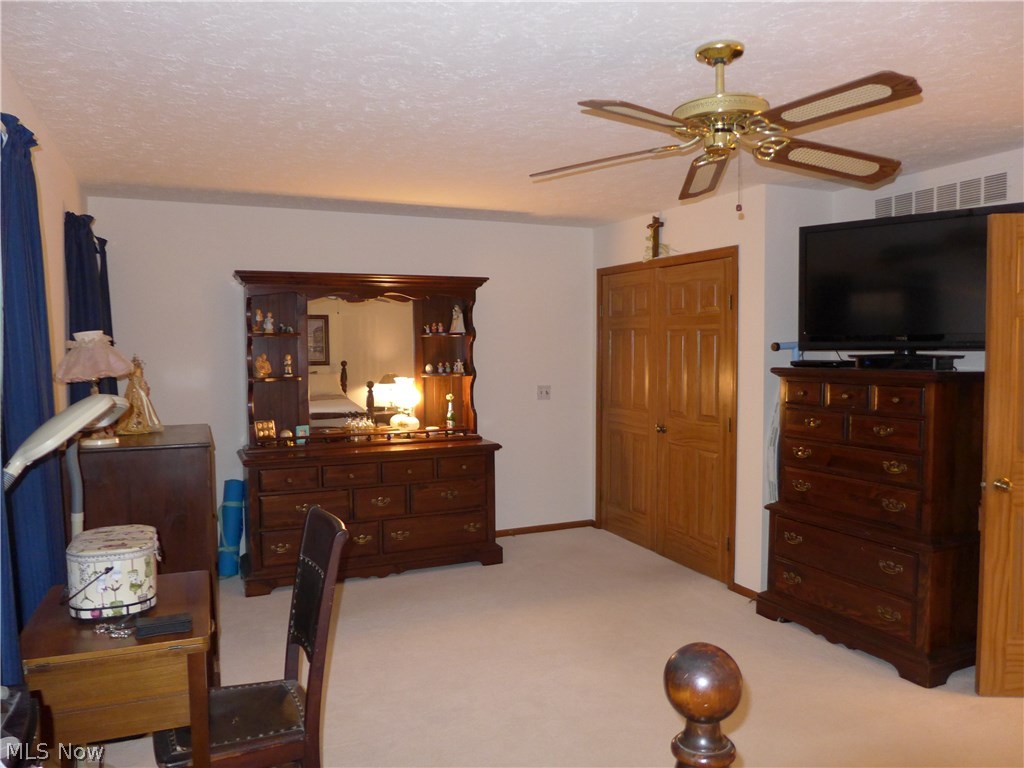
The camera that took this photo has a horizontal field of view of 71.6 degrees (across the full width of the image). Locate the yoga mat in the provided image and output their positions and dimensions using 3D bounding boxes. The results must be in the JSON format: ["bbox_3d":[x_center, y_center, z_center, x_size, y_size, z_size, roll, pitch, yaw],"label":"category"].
[{"bbox_3d":[-1.827,0.967,4.642,0.120,0.670,0.120,3,-1,-25],"label":"yoga mat"}]

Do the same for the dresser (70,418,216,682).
[{"bbox_3d":[-1.737,0.819,3.476,0.550,1.115,0.890,-2,4,-23],"label":"dresser"}]

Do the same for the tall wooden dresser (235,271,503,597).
[{"bbox_3d":[-0.956,0.276,4.836,1.680,2.000,0.500,-2,4,-22],"label":"tall wooden dresser"}]

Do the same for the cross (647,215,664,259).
[{"bbox_3d":[0.984,-1.012,4.907,0.050,0.285,0.160,-3,4,-25],"label":"cross"}]

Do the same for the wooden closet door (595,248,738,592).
[{"bbox_3d":[1.018,0.185,5.005,0.060,2.105,1.580,-3,4,-25],"label":"wooden closet door"}]

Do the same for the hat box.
[{"bbox_3d":[-1.240,0.584,2.230,0.240,0.195,0.330,-2,4,-22],"label":"hat box"}]

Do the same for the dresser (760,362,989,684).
[{"bbox_3d":[1.824,0.617,3.654,0.490,1.400,0.980,-3,4,-28],"label":"dresser"}]

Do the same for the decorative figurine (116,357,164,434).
[{"bbox_3d":[-1.832,0.061,3.481,0.190,0.380,0.200,0,4,12],"label":"decorative figurine"}]

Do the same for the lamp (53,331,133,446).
[{"bbox_3d":[-1.838,0.027,3.122,0.300,0.500,0.300,-3,4,-25],"label":"lamp"}]

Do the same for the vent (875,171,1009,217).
[{"bbox_3d":[2.245,-0.980,3.773,0.020,0.140,0.740,-3,4,-25],"label":"vent"}]

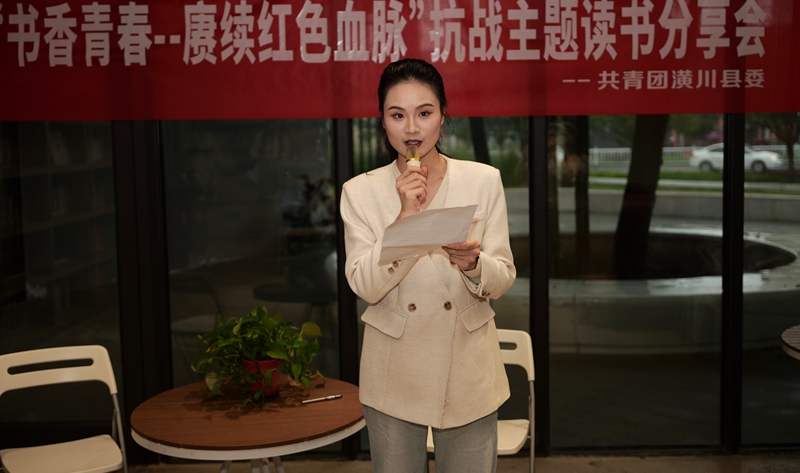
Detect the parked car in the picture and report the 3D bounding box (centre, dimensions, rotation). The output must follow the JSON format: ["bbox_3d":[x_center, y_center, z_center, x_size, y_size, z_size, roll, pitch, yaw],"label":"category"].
[{"bbox_3d":[16.706,-3.905,48.500,4.550,1.470,1.780,3,8,35],"label":"parked car"}]

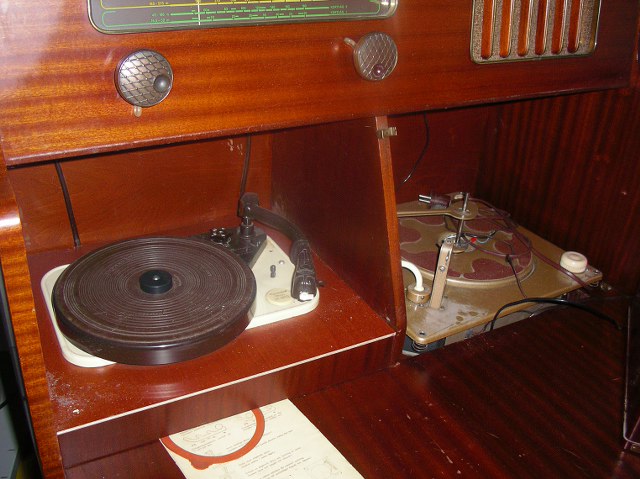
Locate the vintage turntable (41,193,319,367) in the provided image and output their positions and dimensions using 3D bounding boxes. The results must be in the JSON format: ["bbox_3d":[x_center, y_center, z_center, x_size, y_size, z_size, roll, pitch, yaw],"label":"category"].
[{"bbox_3d":[-0.166,0.039,0.850,0.323,0.099,0.256,-12,34,-29],"label":"vintage turntable"}]

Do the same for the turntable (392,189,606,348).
[{"bbox_3d":[0.214,-0.011,1.114,0.396,0.149,0.351,-13,35,-30],"label":"turntable"}]

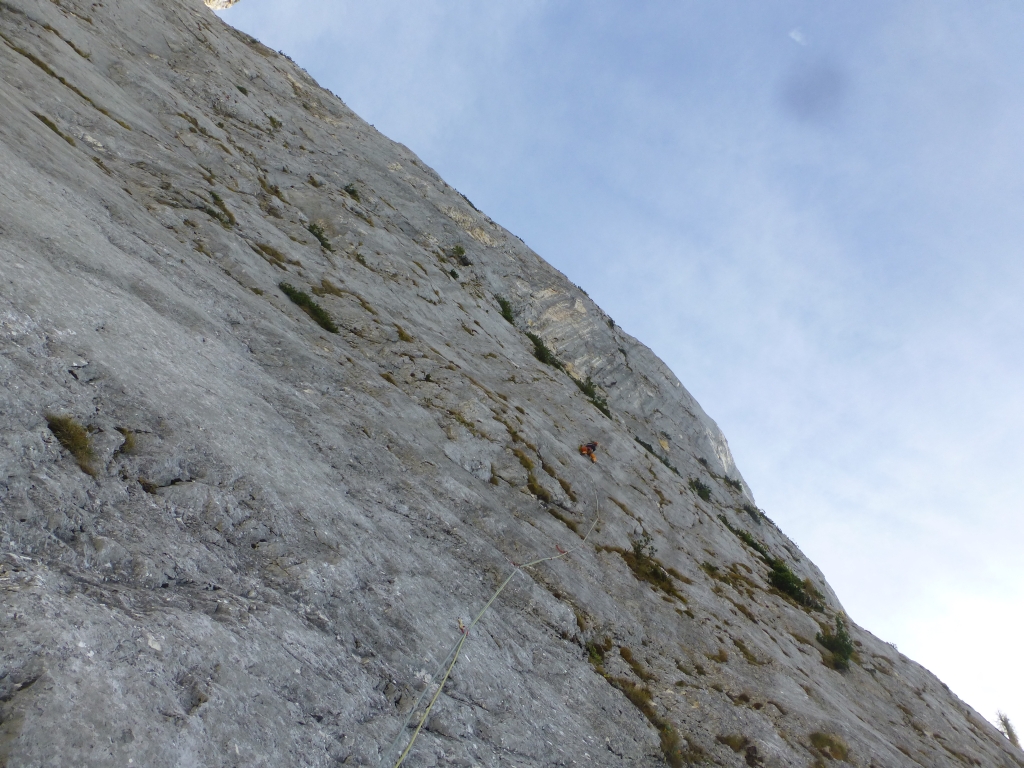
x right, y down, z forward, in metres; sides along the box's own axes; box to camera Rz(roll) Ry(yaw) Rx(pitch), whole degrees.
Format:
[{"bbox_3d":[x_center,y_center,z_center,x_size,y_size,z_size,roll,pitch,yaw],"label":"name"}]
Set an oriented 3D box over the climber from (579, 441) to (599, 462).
[{"bbox_3d":[4.447,3.915,41.000,0.850,1.500,0.700,31,-51,-26],"label":"climber"}]

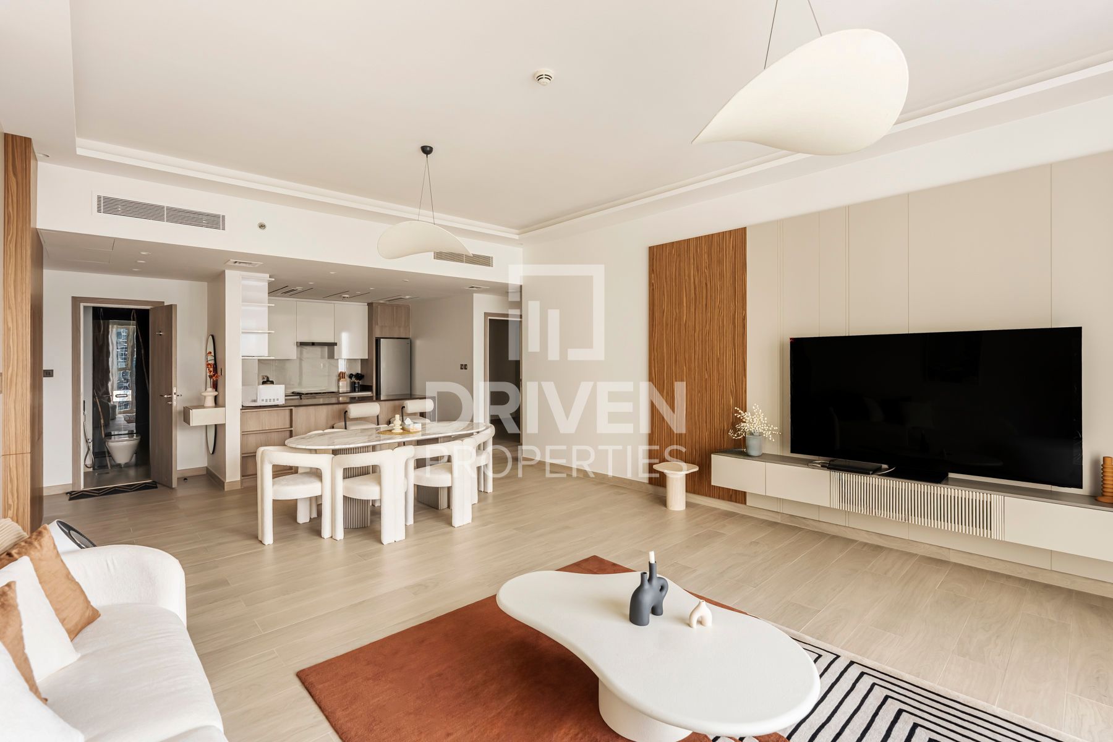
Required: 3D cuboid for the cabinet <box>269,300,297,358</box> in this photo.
[{"bbox_3d":[-4.588,-0.662,8.050,0.580,0.940,0.350,-1,1,-43],"label":"cabinet"}]

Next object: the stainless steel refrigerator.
[{"bbox_3d":[-3.069,0.347,9.057,0.600,1.830,0.660,-2,2,-43],"label":"stainless steel refrigerator"}]

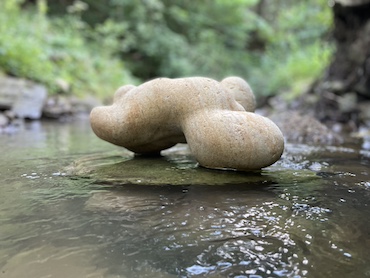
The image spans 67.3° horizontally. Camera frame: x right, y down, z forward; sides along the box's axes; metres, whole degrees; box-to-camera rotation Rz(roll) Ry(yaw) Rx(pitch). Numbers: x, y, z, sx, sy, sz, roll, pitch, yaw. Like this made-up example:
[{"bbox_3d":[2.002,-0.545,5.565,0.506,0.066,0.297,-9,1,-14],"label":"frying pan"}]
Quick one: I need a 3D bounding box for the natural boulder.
[{"bbox_3d":[-0.004,-0.029,0.435,0.285,0.135,0.180,0,6,0],"label":"natural boulder"}]

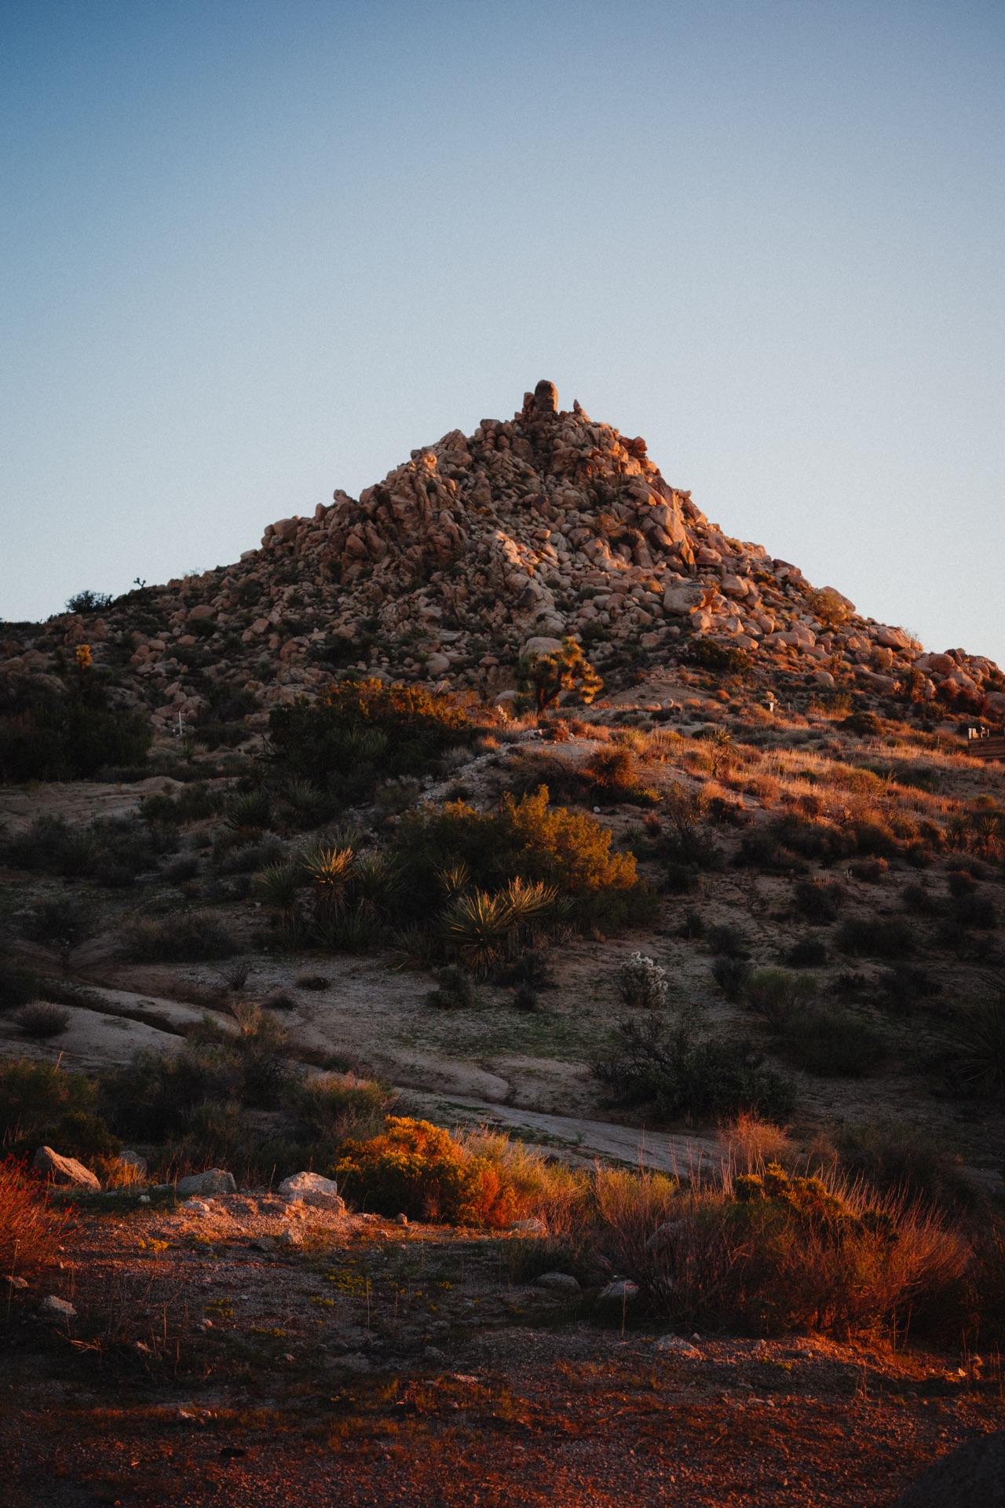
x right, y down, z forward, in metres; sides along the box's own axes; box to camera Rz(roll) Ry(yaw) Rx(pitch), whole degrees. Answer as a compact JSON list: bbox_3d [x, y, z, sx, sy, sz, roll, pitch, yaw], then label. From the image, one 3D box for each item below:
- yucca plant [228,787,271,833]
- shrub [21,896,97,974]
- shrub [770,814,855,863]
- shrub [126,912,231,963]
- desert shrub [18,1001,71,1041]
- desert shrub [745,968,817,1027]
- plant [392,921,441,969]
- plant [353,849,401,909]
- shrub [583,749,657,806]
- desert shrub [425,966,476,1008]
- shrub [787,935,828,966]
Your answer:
[{"bbox_3d":[-6.654,1.470,44.000,1.176,1.176,1.176,0,-1,0],"label":"yucca plant"},{"bbox_3d":[-6.489,2.627,24.500,1.120,1.103,0.952,0,0,0],"label":"shrub"},{"bbox_3d":[6.105,1.659,33.000,1.671,0.926,1.254,0,-2,0],"label":"shrub"},{"bbox_3d":[-5.879,3.324,30.500,1.974,0.922,1.382,0,-1,0],"label":"shrub"},{"bbox_3d":[-5.343,3.106,19.500,0.617,0.395,0.586,0,-2,0],"label":"desert shrub"},{"bbox_3d":[3.277,2.861,19.700,0.845,0.658,0.761,0,-2,0],"label":"desert shrub"},{"bbox_3d":[-1.163,2.587,22.500,0.649,0.633,0.649,0,-2,0],"label":"plant"},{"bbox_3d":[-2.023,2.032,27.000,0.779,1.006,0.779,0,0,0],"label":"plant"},{"bbox_3d":[2.954,0.591,42.000,1.832,1.447,1.649,0,-2,0],"label":"shrub"},{"bbox_3d":[-0.596,2.743,19.700,0.610,0.513,0.579,0,0,0],"label":"desert shrub"},{"bbox_3d":[4.373,2.827,24.000,0.608,0.439,0.577,0,-2,0],"label":"shrub"}]

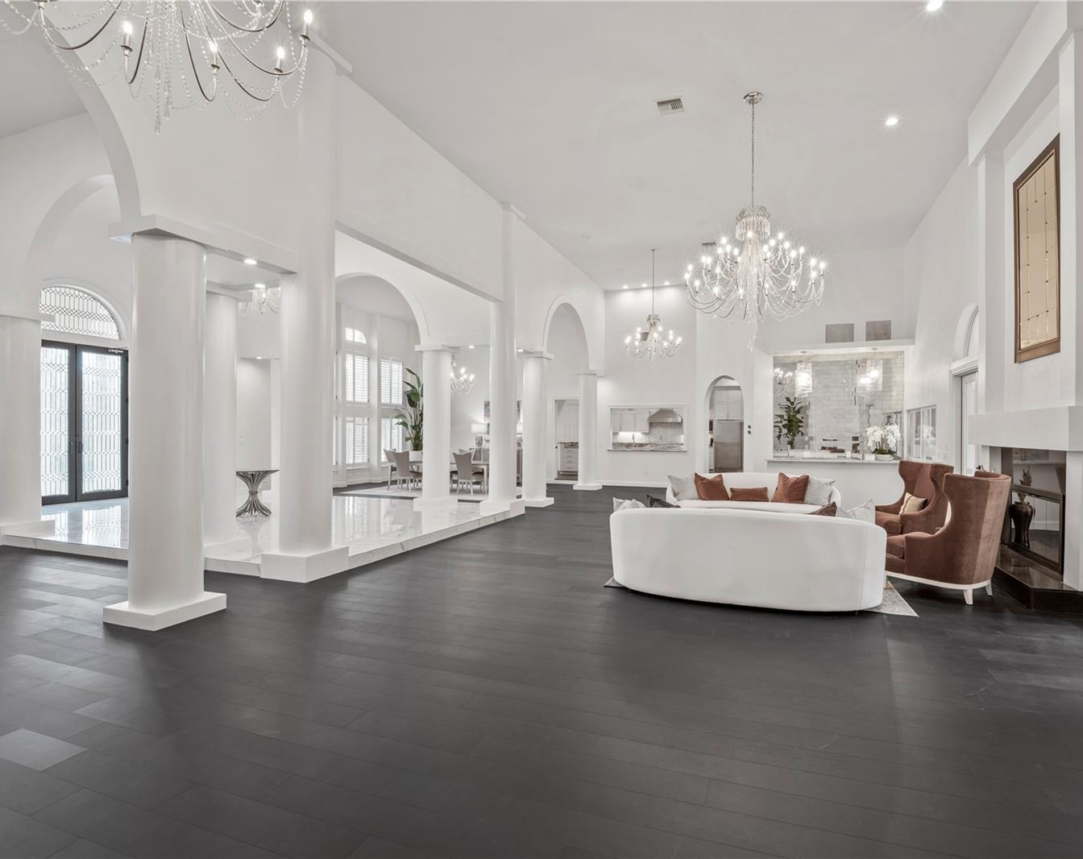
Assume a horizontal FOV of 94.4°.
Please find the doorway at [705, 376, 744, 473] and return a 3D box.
[{"bbox_3d":[4.450,0.135,12.200,0.200,2.800,1.100,0,0,-28],"label":"doorway"}]

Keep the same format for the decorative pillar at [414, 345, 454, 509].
[{"bbox_3d":[-1.943,-0.058,9.434,0.560,2.900,0.560,0,0,24],"label":"decorative pillar"}]

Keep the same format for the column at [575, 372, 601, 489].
[{"bbox_3d":[1.256,0.031,13.001,0.560,3.030,0.560,0,0,24],"label":"column"}]

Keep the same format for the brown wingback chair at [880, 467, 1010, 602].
[{"bbox_3d":[3.680,0.930,4.570,0.730,1.100,0.850,0,0,-38],"label":"brown wingback chair"}]

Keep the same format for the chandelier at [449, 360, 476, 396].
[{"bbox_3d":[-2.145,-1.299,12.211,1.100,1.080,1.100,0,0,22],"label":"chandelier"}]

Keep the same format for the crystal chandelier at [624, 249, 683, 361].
[{"bbox_3d":[2.290,-2.550,10.260,1.200,2.290,1.200,0,0,22],"label":"crystal chandelier"}]

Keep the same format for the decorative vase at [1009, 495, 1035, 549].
[{"bbox_3d":[5.426,1.057,5.660,0.200,0.560,0.210,0,0,25],"label":"decorative vase"}]

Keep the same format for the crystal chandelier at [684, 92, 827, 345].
[{"bbox_3d":[2.417,-2.375,5.719,1.420,2.920,1.420,0,0,22],"label":"crystal chandelier"}]

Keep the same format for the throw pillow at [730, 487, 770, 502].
[{"bbox_3d":[3.060,0.955,7.400,0.600,0.240,0.140,0,-15,23],"label":"throw pillow"}]

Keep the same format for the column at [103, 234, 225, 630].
[{"bbox_3d":[-2.980,0.000,3.990,0.540,2.960,0.530,0,0,22],"label":"column"}]

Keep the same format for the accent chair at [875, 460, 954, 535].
[{"bbox_3d":[4.290,0.930,5.890,0.820,1.100,0.720,0,0,14],"label":"accent chair"}]

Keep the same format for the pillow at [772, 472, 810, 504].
[{"bbox_3d":[3.630,0.845,7.300,0.520,0.480,0.170,0,-15,33],"label":"pillow"}]

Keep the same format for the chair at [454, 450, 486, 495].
[{"bbox_3d":[-1.750,1.054,12.000,0.520,0.980,0.600,0,0,24],"label":"chair"}]

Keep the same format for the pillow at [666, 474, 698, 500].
[{"bbox_3d":[2.223,0.908,7.900,0.450,0.440,0.180,1,-15,-4],"label":"pillow"}]

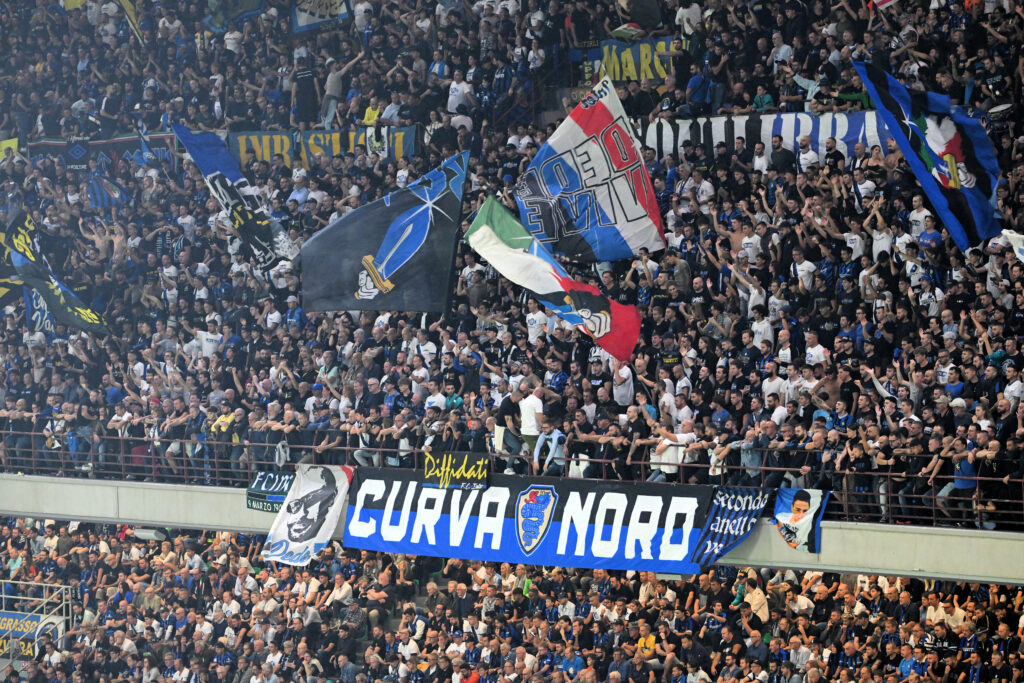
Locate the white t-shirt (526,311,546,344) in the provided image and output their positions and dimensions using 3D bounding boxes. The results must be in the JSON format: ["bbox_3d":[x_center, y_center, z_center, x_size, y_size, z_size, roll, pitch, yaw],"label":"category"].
[{"bbox_3d":[0.471,-0.250,98.495,0.520,0.680,0.300,0,2,40],"label":"white t-shirt"}]

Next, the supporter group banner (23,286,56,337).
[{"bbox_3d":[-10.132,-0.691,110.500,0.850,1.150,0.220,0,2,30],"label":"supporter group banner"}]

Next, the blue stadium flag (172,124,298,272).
[{"bbox_3d":[-5.746,-2.983,106.800,2.500,3.000,0.900,-1,2,20],"label":"blue stadium flag"}]

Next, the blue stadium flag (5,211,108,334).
[{"bbox_3d":[-10.576,-1.599,118.623,2.300,2.800,0.800,0,2,25],"label":"blue stadium flag"}]

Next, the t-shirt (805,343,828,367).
[{"bbox_3d":[5.858,0.365,98.500,0.480,0.680,0.280,1,3,43],"label":"t-shirt"}]

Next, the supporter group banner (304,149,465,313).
[{"bbox_3d":[-2.729,-2.315,108.756,3.450,3.200,0.800,0,2,25],"label":"supporter group banner"}]

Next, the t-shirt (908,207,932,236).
[{"bbox_3d":[8.098,-2.329,101.500,0.500,0.660,0.280,0,3,35],"label":"t-shirt"}]

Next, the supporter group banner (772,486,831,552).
[{"bbox_3d":[4.868,3.015,86.620,0.150,1.060,1.450,-2,2,-38],"label":"supporter group banner"}]

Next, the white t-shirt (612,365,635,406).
[{"bbox_3d":[2.050,0.809,94.125,0.300,0.680,0.520,-2,2,-33],"label":"white t-shirt"}]

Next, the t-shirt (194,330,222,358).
[{"bbox_3d":[-6.261,0.124,105.985,0.520,0.680,0.300,-1,2,20],"label":"t-shirt"}]

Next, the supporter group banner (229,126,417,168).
[{"bbox_3d":[-4.609,-4.643,123.176,0.120,1.100,7.237,-3,3,-41],"label":"supporter group banner"}]

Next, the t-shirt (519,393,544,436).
[{"bbox_3d":[0.383,1.443,100.500,0.300,0.800,0.500,-3,3,-41],"label":"t-shirt"}]

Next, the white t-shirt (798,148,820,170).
[{"bbox_3d":[5.773,-3.365,99.025,0.520,0.680,0.300,0,2,40],"label":"white t-shirt"}]

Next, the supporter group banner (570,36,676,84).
[{"bbox_3d":[2.487,-5.988,109.401,0.120,0.930,3.600,-2,2,-38],"label":"supporter group banner"}]

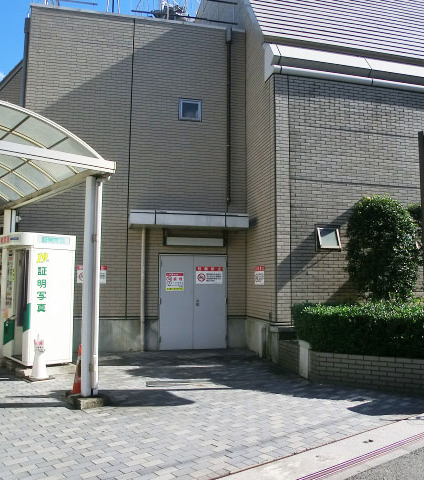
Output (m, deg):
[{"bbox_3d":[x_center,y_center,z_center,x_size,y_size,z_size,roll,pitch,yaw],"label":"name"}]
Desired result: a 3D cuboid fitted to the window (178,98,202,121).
[{"bbox_3d":[-0.497,-3.004,10.305,0.540,0.550,0.090,2,-6,-11],"label":"window"}]

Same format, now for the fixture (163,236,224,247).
[{"bbox_3d":[-0.371,0.036,9.937,1.310,0.210,0.130,2,-6,-11],"label":"fixture"}]

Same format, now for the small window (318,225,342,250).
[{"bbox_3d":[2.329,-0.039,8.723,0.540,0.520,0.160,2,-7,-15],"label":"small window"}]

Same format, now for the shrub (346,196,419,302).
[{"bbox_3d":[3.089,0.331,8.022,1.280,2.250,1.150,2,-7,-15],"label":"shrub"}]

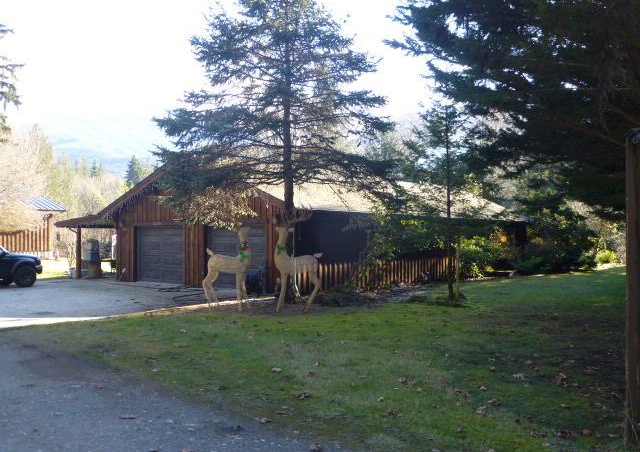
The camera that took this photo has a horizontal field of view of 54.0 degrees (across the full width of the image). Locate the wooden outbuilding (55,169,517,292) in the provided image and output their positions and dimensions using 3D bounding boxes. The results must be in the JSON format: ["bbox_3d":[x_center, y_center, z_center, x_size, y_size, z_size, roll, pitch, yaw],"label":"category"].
[{"bbox_3d":[-0.697,-0.042,29.262,13.495,4.531,17.139,-1,-1,38],"label":"wooden outbuilding"}]

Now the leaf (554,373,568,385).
[{"bbox_3d":[2.689,1.698,7.000,0.160,0.080,0.140,0,-1,18],"label":"leaf"}]

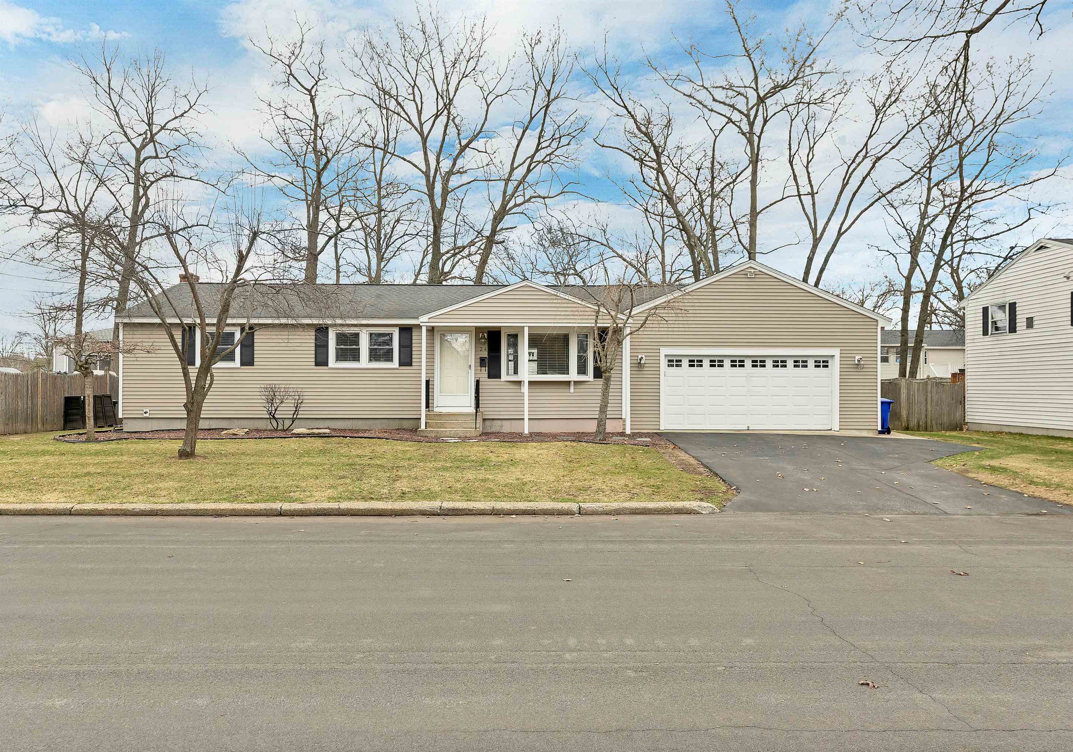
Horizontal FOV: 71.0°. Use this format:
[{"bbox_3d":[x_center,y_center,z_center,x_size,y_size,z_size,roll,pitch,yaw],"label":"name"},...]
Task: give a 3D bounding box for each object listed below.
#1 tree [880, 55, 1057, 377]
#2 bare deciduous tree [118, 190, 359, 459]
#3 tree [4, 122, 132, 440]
[{"bbox_3d":[20.678,-6.728,36.000,8.482,17.264,8.058,0,-1,-2],"label":"tree"},{"bbox_3d":[-5.500,-0.940,14.000,4.450,4.950,4.000,0,0,-1],"label":"bare deciduous tree"},{"bbox_3d":[-11.100,-2.270,17.900,3.050,7.550,2.900,0,0,-1],"label":"tree"}]

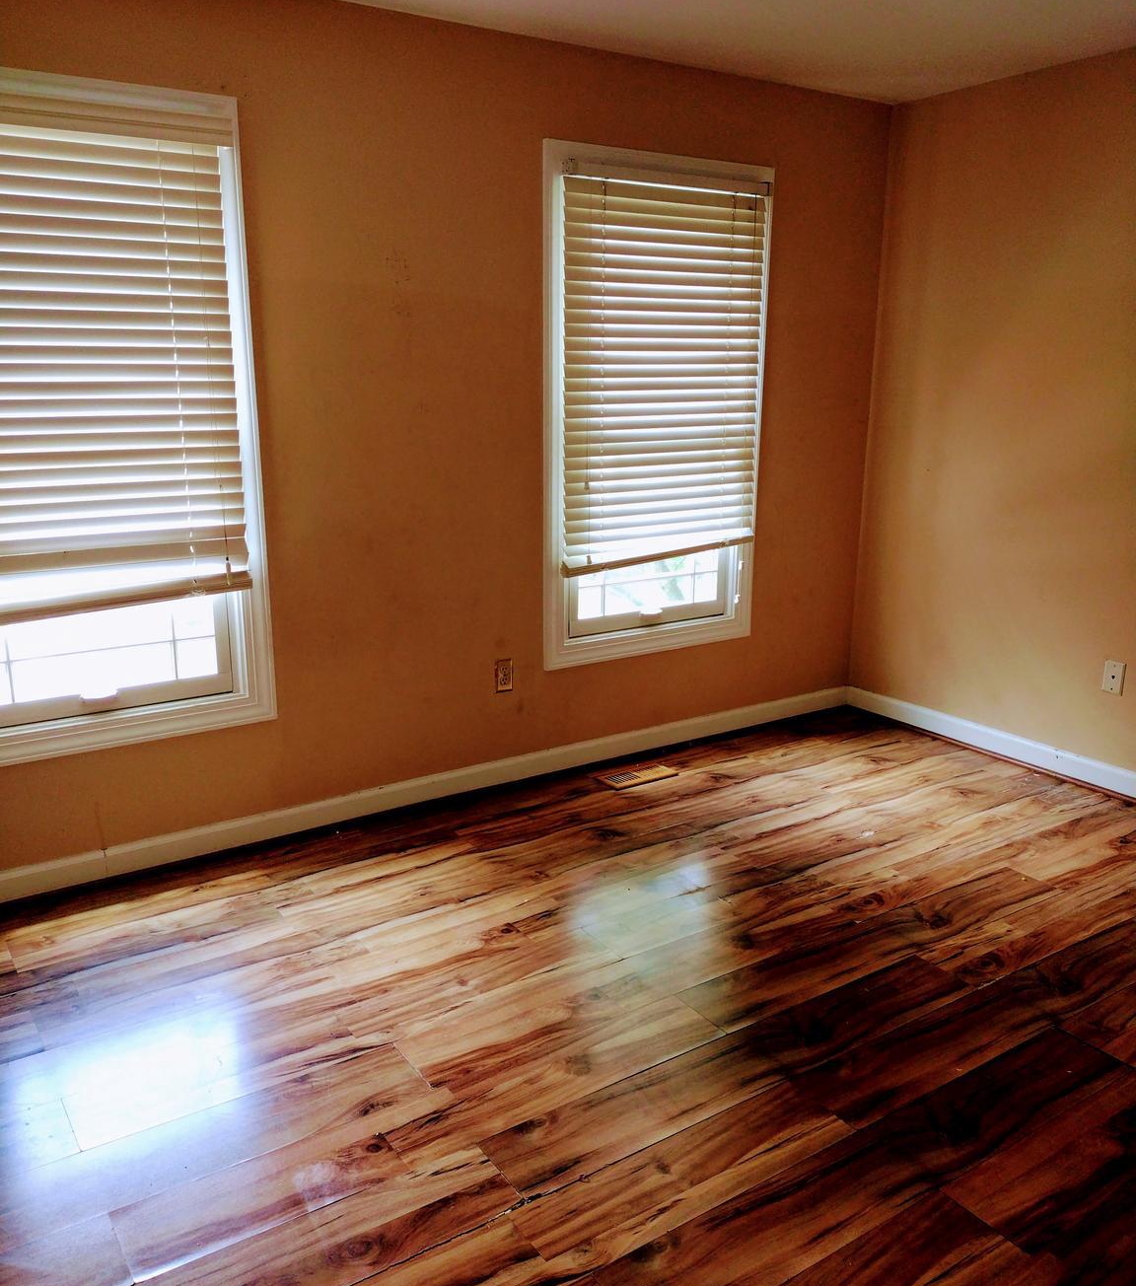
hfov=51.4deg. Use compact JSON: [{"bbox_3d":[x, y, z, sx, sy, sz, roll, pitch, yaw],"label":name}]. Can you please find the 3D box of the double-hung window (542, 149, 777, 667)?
[{"bbox_3d":[0.311,-0.818,4.235,0.989,1.733,0.110,-9,16,-34],"label":"double-hung window"}]

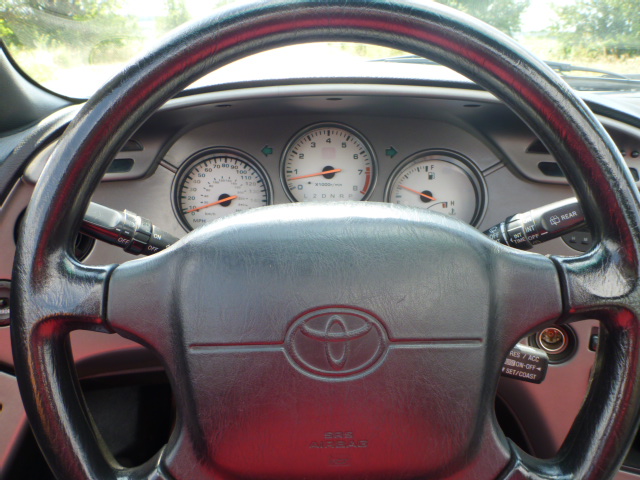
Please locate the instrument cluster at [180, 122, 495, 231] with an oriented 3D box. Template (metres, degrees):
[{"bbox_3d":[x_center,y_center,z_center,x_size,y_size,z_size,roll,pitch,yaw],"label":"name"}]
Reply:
[{"bbox_3d":[0.009,-0.057,0.520,0.313,0.121,0.050,0,-3,0],"label":"instrument cluster"}]

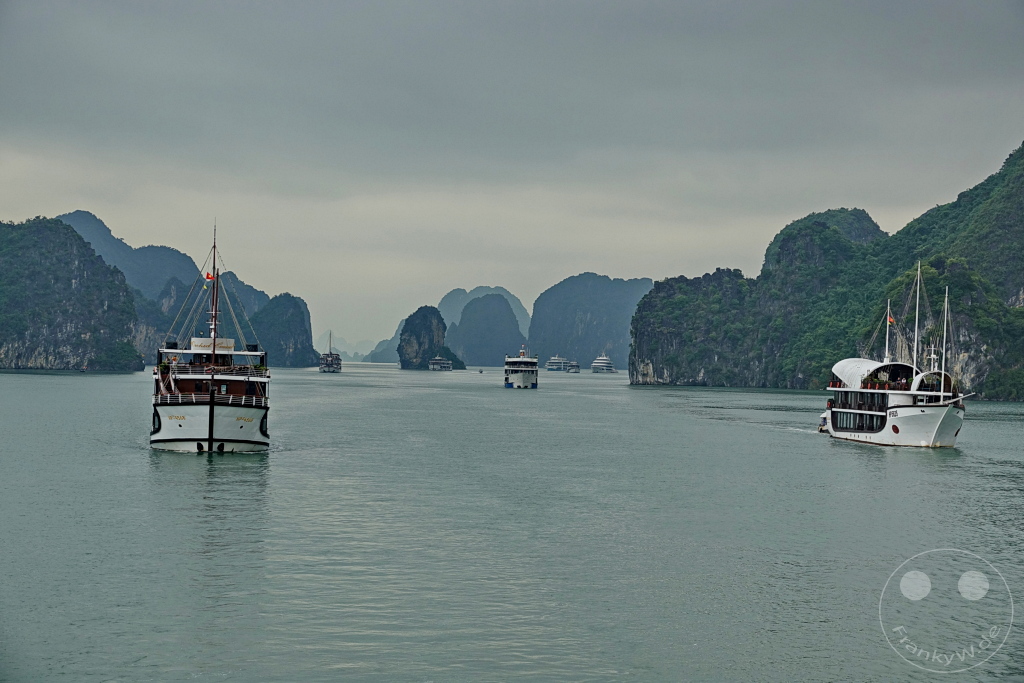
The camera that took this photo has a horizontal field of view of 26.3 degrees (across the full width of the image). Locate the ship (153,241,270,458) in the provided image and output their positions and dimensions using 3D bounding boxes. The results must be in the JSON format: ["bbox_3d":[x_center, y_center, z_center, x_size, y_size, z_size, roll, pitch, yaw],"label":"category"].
[{"bbox_3d":[-29.240,-0.290,214.650,11.000,20.600,40.000,1,-1,-8],"label":"ship"}]

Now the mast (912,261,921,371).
[{"bbox_3d":[47.540,-2.670,257.000,0.250,13.560,0.250,3,-1,-6],"label":"mast"}]

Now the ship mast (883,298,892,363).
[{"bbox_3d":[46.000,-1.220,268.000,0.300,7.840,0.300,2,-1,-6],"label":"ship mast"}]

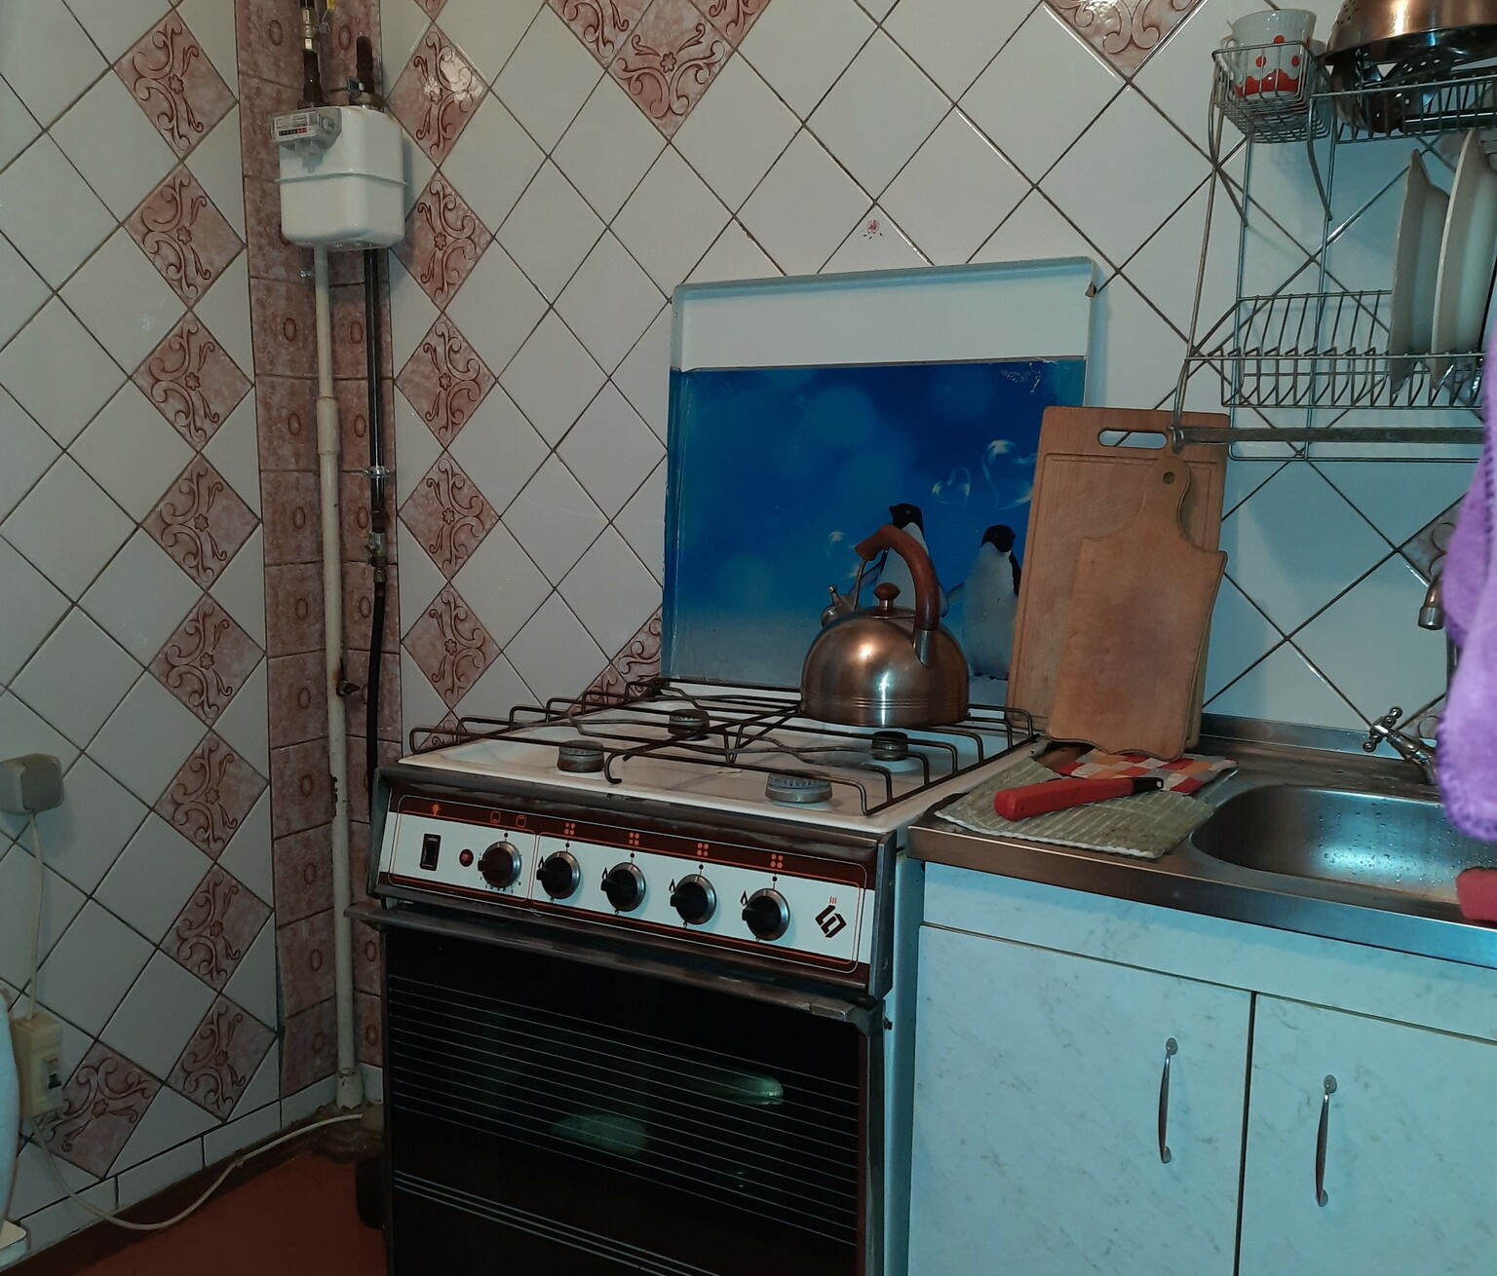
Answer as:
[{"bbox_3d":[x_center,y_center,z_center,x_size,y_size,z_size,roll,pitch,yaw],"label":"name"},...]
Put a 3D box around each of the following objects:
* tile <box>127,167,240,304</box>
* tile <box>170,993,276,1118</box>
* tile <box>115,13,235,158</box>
[{"bbox_3d":[-0.843,-0.602,2.070,0.010,0.150,0.150,5,54,30],"label":"tile"},{"bbox_3d":[-0.847,0.679,2.229,0.010,0.150,0.150,5,53,31],"label":"tile"},{"bbox_3d":[-0.842,-0.815,2.040,0.010,0.150,0.150,5,54,30],"label":"tile"}]

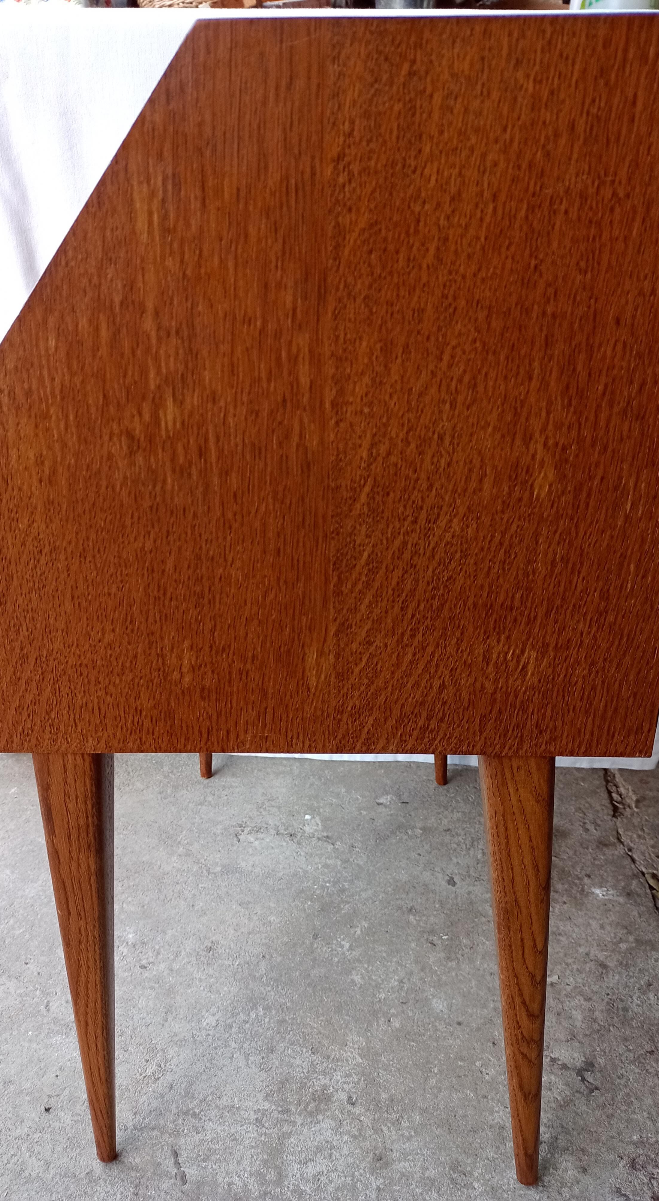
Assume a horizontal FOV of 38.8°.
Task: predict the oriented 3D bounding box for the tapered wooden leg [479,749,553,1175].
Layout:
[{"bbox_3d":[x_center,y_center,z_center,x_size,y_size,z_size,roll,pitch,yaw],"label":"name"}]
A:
[{"bbox_3d":[0.140,0.269,0.682,0.056,0.396,0.056,-4,17,3],"label":"tapered wooden leg"}]

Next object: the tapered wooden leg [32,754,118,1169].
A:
[{"bbox_3d":[-0.177,0.264,0.693,0.056,0.394,0.056,1,19,1],"label":"tapered wooden leg"}]

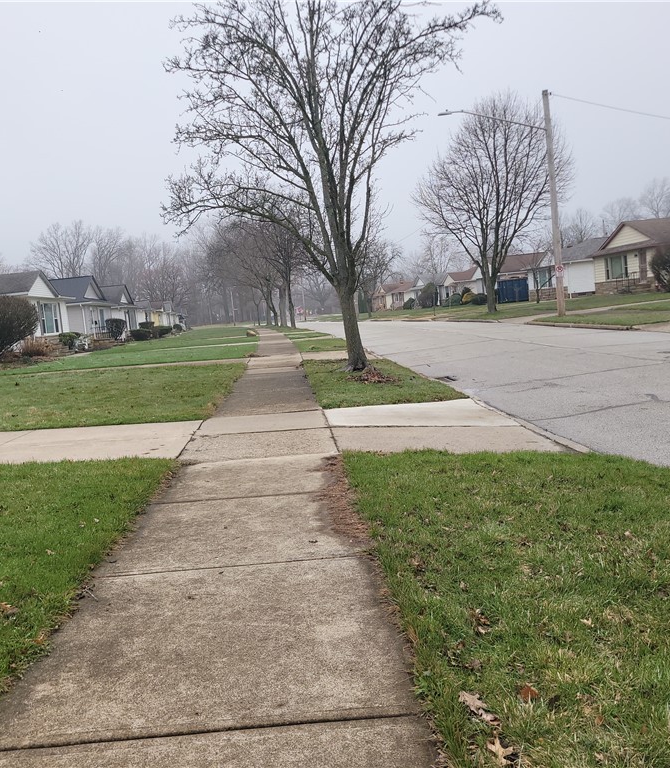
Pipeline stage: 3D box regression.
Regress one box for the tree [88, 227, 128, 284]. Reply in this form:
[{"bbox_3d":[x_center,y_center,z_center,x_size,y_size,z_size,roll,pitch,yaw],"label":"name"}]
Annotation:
[{"bbox_3d":[-32.150,-14.480,110.370,6.800,16.080,6.800,-6,5,0],"label":"tree"}]

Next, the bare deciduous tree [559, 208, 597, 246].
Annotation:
[{"bbox_3d":[30.370,-16.450,95.280,5.200,10.460,5.200,-6,5,0],"label":"bare deciduous tree"}]

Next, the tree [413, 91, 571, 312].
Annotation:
[{"bbox_3d":[8.760,-10.080,42.500,8.700,12.300,8.700,-6,5,0],"label":"tree"}]

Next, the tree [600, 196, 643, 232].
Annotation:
[{"bbox_3d":[48.150,-23.710,128.450,7.000,15.020,7.000,-6,5,0],"label":"tree"}]

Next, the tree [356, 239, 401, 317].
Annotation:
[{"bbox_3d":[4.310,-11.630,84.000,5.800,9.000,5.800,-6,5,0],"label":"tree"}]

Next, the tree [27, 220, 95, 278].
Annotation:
[{"bbox_3d":[-36.890,-13.910,105.430,9.600,16.830,9.600,-6,5,0],"label":"tree"}]

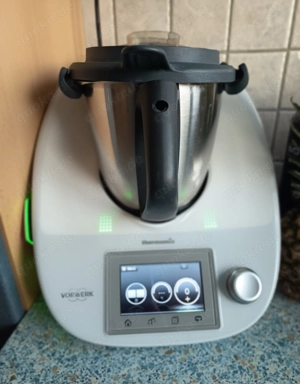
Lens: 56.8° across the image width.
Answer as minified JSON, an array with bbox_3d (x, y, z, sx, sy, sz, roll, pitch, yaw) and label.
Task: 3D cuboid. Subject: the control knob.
[{"bbox_3d":[0.108,0.106,0.311,0.040,0.040,0.018,-2,-17,2],"label":"control knob"}]

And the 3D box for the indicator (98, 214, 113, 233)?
[{"bbox_3d":[-0.056,0.040,0.352,0.015,0.004,0.023,-2,57,2],"label":"indicator"}]

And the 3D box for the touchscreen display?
[{"bbox_3d":[0.014,0.113,0.324,0.095,0.056,0.006,-2,-17,2],"label":"touchscreen display"}]

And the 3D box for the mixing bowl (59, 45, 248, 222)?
[{"bbox_3d":[0.008,-0.076,0.373,0.232,0.207,0.216,-2,25,2],"label":"mixing bowl"}]

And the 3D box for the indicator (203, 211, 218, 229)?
[{"bbox_3d":[0.076,0.035,0.350,0.015,0.004,0.023,-2,57,2],"label":"indicator"}]

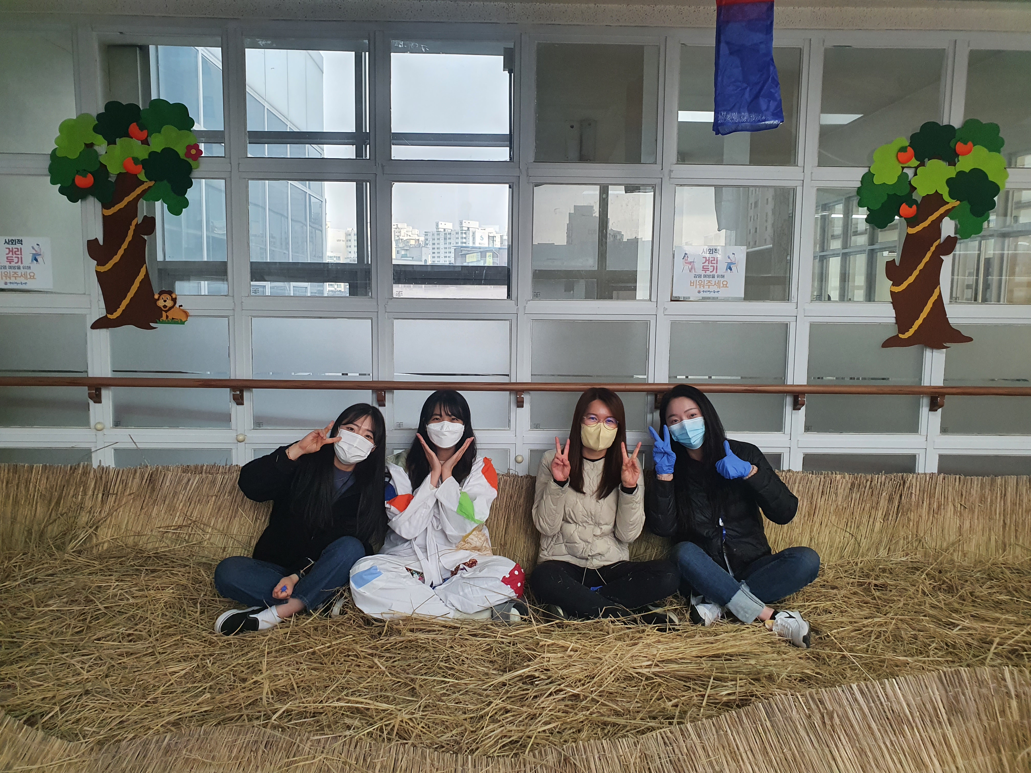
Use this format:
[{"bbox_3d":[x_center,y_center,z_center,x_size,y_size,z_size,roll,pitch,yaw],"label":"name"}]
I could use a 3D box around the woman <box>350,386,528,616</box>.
[{"bbox_3d":[-0.271,0.400,2.757,0.616,0.769,0.580,1,6,-1],"label":"woman"}]

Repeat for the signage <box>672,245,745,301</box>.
[{"bbox_3d":[0.817,-0.481,3.253,0.301,0.213,0.005,1,6,-1],"label":"signage"}]

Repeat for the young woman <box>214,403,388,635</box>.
[{"bbox_3d":[-0.740,0.419,2.731,0.601,0.725,0.580,0,6,-7],"label":"young woman"}]

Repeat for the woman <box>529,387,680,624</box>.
[{"bbox_3d":[0.314,0.396,2.767,0.536,0.788,0.580,1,6,-1],"label":"woman"}]

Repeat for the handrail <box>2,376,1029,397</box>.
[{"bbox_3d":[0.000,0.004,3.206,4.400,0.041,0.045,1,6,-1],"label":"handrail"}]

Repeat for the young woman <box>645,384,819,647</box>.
[{"bbox_3d":[0.747,0.402,2.704,0.605,0.819,0.600,1,6,5],"label":"young woman"}]

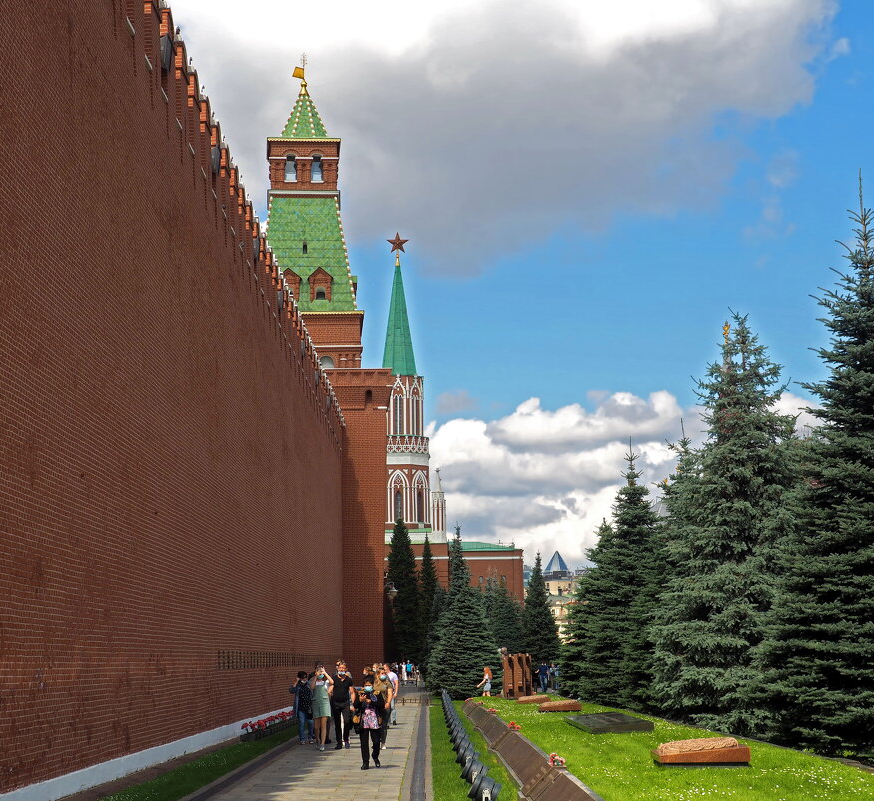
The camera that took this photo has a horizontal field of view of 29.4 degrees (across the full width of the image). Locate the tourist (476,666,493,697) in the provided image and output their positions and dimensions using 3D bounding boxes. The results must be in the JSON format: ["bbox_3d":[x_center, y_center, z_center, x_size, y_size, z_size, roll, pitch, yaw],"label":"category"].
[{"bbox_3d":[2.077,12.328,72.154,0.650,1.580,0.450,-1,-9,8],"label":"tourist"}]

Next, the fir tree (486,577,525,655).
[{"bbox_3d":[4.428,15.419,110.932,3.400,7.370,3.400,0,-9,0],"label":"fir tree"}]

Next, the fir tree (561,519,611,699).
[{"bbox_3d":[7.215,9.261,74.433,3.500,7.988,3.500,0,-9,0],"label":"fir tree"}]

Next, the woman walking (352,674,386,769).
[{"bbox_3d":[-1.162,5.469,28.426,0.560,1.551,0.520,-1,-9,5],"label":"woman walking"}]

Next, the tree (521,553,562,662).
[{"bbox_3d":[7.334,15.623,118.728,3.200,9.420,3.200,0,-9,0],"label":"tree"}]

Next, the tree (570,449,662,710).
[{"bbox_3d":[7.187,6.560,62.203,3.600,9.534,3.600,0,-9,0],"label":"tree"}]

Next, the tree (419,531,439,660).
[{"bbox_3d":[-0.781,17.319,138.949,2.900,12.283,2.900,0,-9,0],"label":"tree"}]

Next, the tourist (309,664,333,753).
[{"bbox_3d":[-2.299,6.133,33.161,0.500,1.700,0.420,0,-9,-5],"label":"tourist"}]

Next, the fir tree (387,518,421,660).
[{"bbox_3d":[-2.329,14.878,123.194,3.000,12.320,3.000,0,-9,0],"label":"fir tree"}]

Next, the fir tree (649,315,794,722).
[{"bbox_3d":[7.044,2.734,38.089,4.200,9.593,4.200,0,-9,0],"label":"fir tree"}]

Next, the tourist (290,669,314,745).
[{"bbox_3d":[-2.881,6.538,35.428,0.520,1.600,0.420,0,-9,-5],"label":"tourist"}]

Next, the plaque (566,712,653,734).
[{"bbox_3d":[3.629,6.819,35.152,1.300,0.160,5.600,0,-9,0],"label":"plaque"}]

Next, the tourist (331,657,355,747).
[{"bbox_3d":[-1.962,6.352,34.756,0.550,1.759,0.420,0,-9,0],"label":"tourist"}]

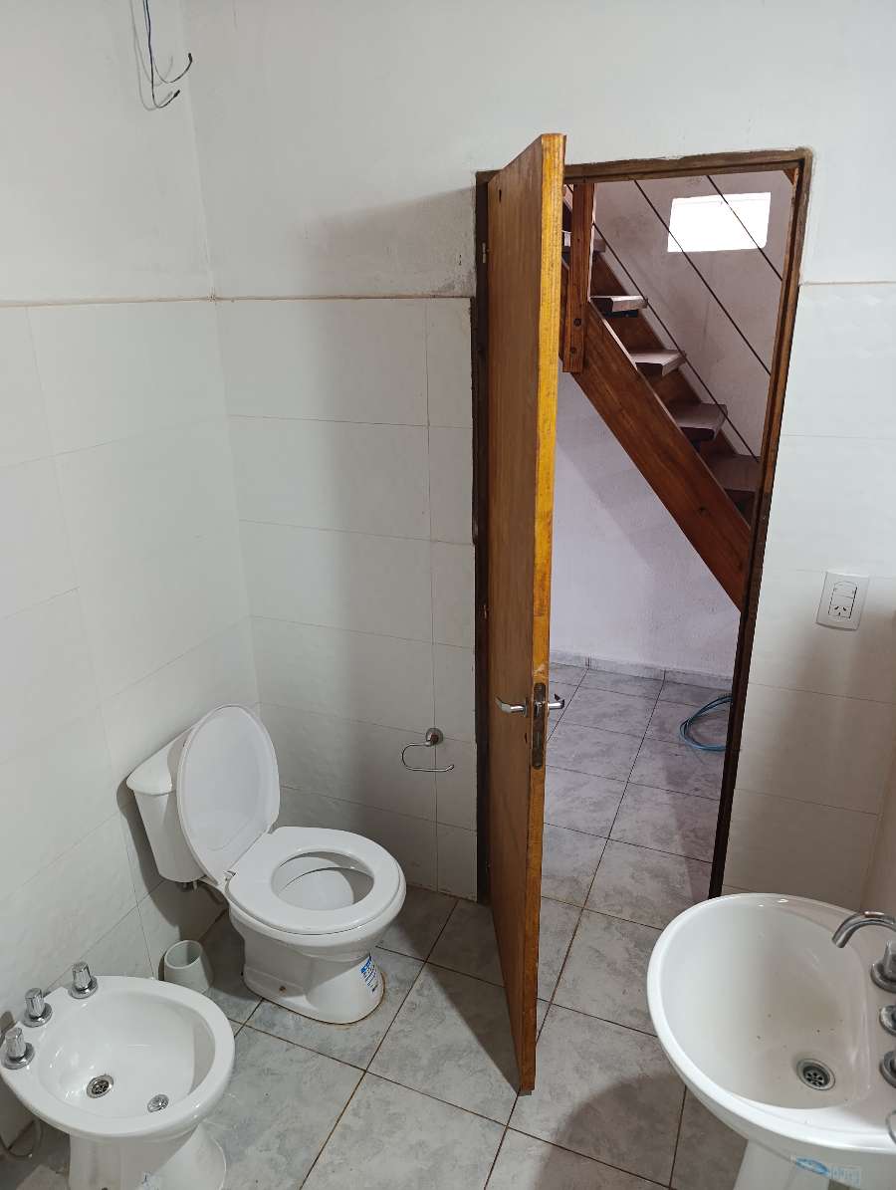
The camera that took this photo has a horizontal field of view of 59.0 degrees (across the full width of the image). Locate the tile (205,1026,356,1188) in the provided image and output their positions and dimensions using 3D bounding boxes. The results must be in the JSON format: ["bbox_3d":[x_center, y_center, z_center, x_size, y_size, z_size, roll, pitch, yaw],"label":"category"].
[{"bbox_3d":[-0.438,1.205,1.839,0.363,0.010,0.368,7,22,21],"label":"tile"}]

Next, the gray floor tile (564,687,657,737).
[{"bbox_3d":[0.739,0.531,3.587,0.360,0.010,0.364,7,22,22],"label":"gray floor tile"}]

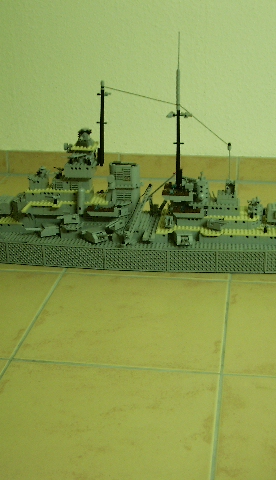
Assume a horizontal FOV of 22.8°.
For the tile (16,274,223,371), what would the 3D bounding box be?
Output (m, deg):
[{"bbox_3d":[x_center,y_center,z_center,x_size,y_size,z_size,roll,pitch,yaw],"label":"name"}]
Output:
[{"bbox_3d":[-0.012,0.139,1.223,0.328,0.009,0.328,2,22,8],"label":"tile"}]

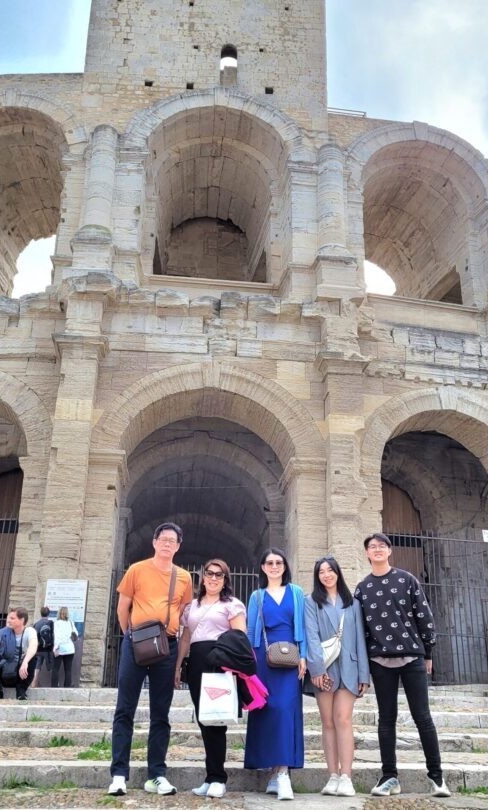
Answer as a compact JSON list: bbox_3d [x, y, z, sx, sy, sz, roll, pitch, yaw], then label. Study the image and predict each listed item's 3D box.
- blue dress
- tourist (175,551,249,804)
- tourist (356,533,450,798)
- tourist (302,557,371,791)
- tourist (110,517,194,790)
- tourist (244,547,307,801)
[{"bbox_3d":[0.209,1.838,5.551,0.420,1.185,0.340,1,-24,0],"label":"blue dress"},{"bbox_3d":[-0.224,1.791,5.449,0.500,1.525,0.360,2,-23,-2],"label":"tourist"},{"bbox_3d":[1.070,1.728,5.584,0.600,1.734,0.380,-2,-24,6],"label":"tourist"},{"bbox_3d":[0.631,1.793,5.487,0.450,1.544,0.330,-1,-23,5],"label":"tourist"},{"bbox_3d":[-0.629,1.647,5.430,0.580,1.755,0.360,4,-23,-6],"label":"tourist"},{"bbox_3d":[0.210,1.742,5.407,0.440,1.599,0.360,0,-23,3],"label":"tourist"}]

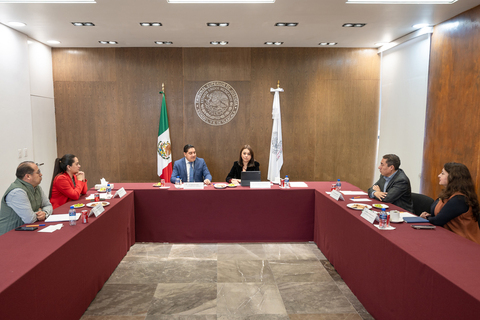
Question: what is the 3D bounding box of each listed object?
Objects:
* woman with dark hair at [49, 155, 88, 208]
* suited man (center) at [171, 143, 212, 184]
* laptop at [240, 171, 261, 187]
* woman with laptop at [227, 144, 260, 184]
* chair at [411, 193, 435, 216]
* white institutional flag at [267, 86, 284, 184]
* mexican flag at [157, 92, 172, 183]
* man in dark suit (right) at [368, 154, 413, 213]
[{"bbox_3d":[-1.940,0.584,3.772,0.760,1.290,0.480,-1,6,-6],"label":"woman with dark hair"},{"bbox_3d":[-0.754,0.425,5.042,0.630,1.340,0.800,0,6,-3],"label":"suited man (center)"},{"bbox_3d":[0.163,0.272,4.734,0.295,0.215,0.220,0,6,0],"label":"laptop"},{"bbox_3d":[0.070,0.425,5.042,0.530,1.330,0.780,0,6,0],"label":"woman with laptop"},{"bbox_3d":[1.930,0.813,3.745,0.560,0.850,0.500,0,6,0],"label":"chair"},{"bbox_3d":[0.609,-0.378,5.410,0.290,1.700,0.230,0,6,0],"label":"white institutional flag"},{"bbox_3d":[-1.277,-0.308,5.417,0.260,1.720,0.220,0,6,0],"label":"mexican flag"},{"bbox_3d":[1.750,0.580,3.761,0.760,1.300,0.560,0,6,2],"label":"man in dark suit (right)"}]

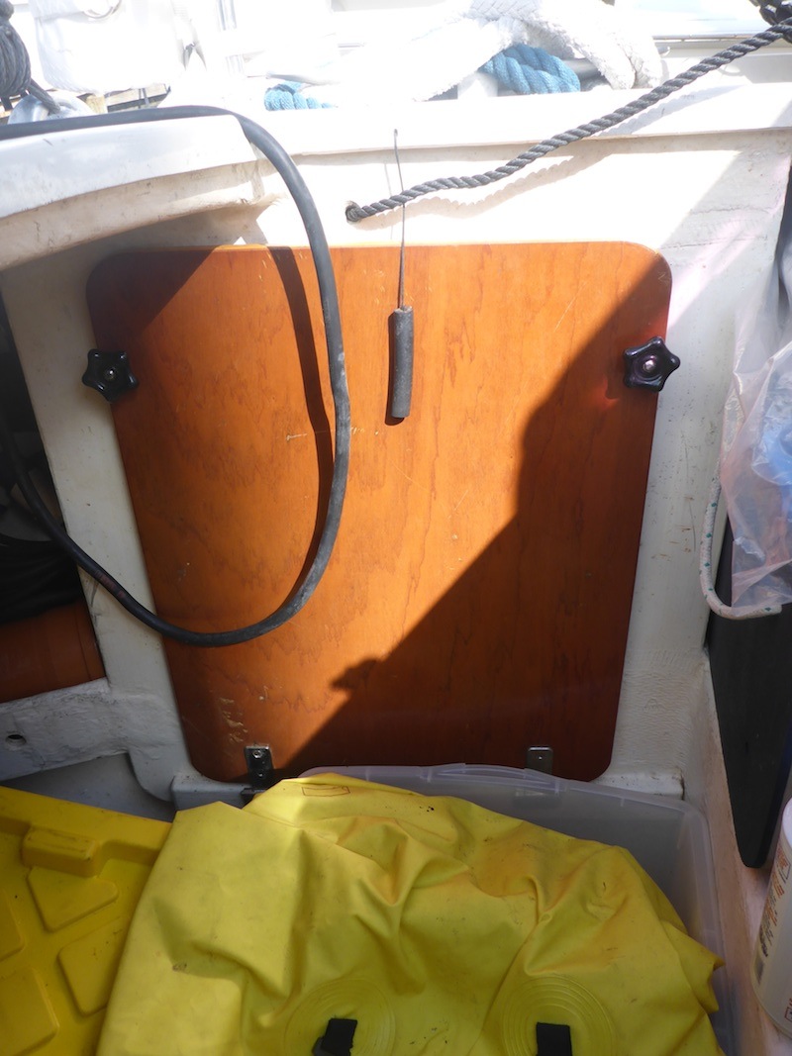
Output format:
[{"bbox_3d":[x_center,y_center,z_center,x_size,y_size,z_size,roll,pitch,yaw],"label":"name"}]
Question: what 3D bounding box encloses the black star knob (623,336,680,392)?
[{"bbox_3d":[0.205,-0.133,0.694,0.049,0.049,0.030,-1,30,1],"label":"black star knob"}]

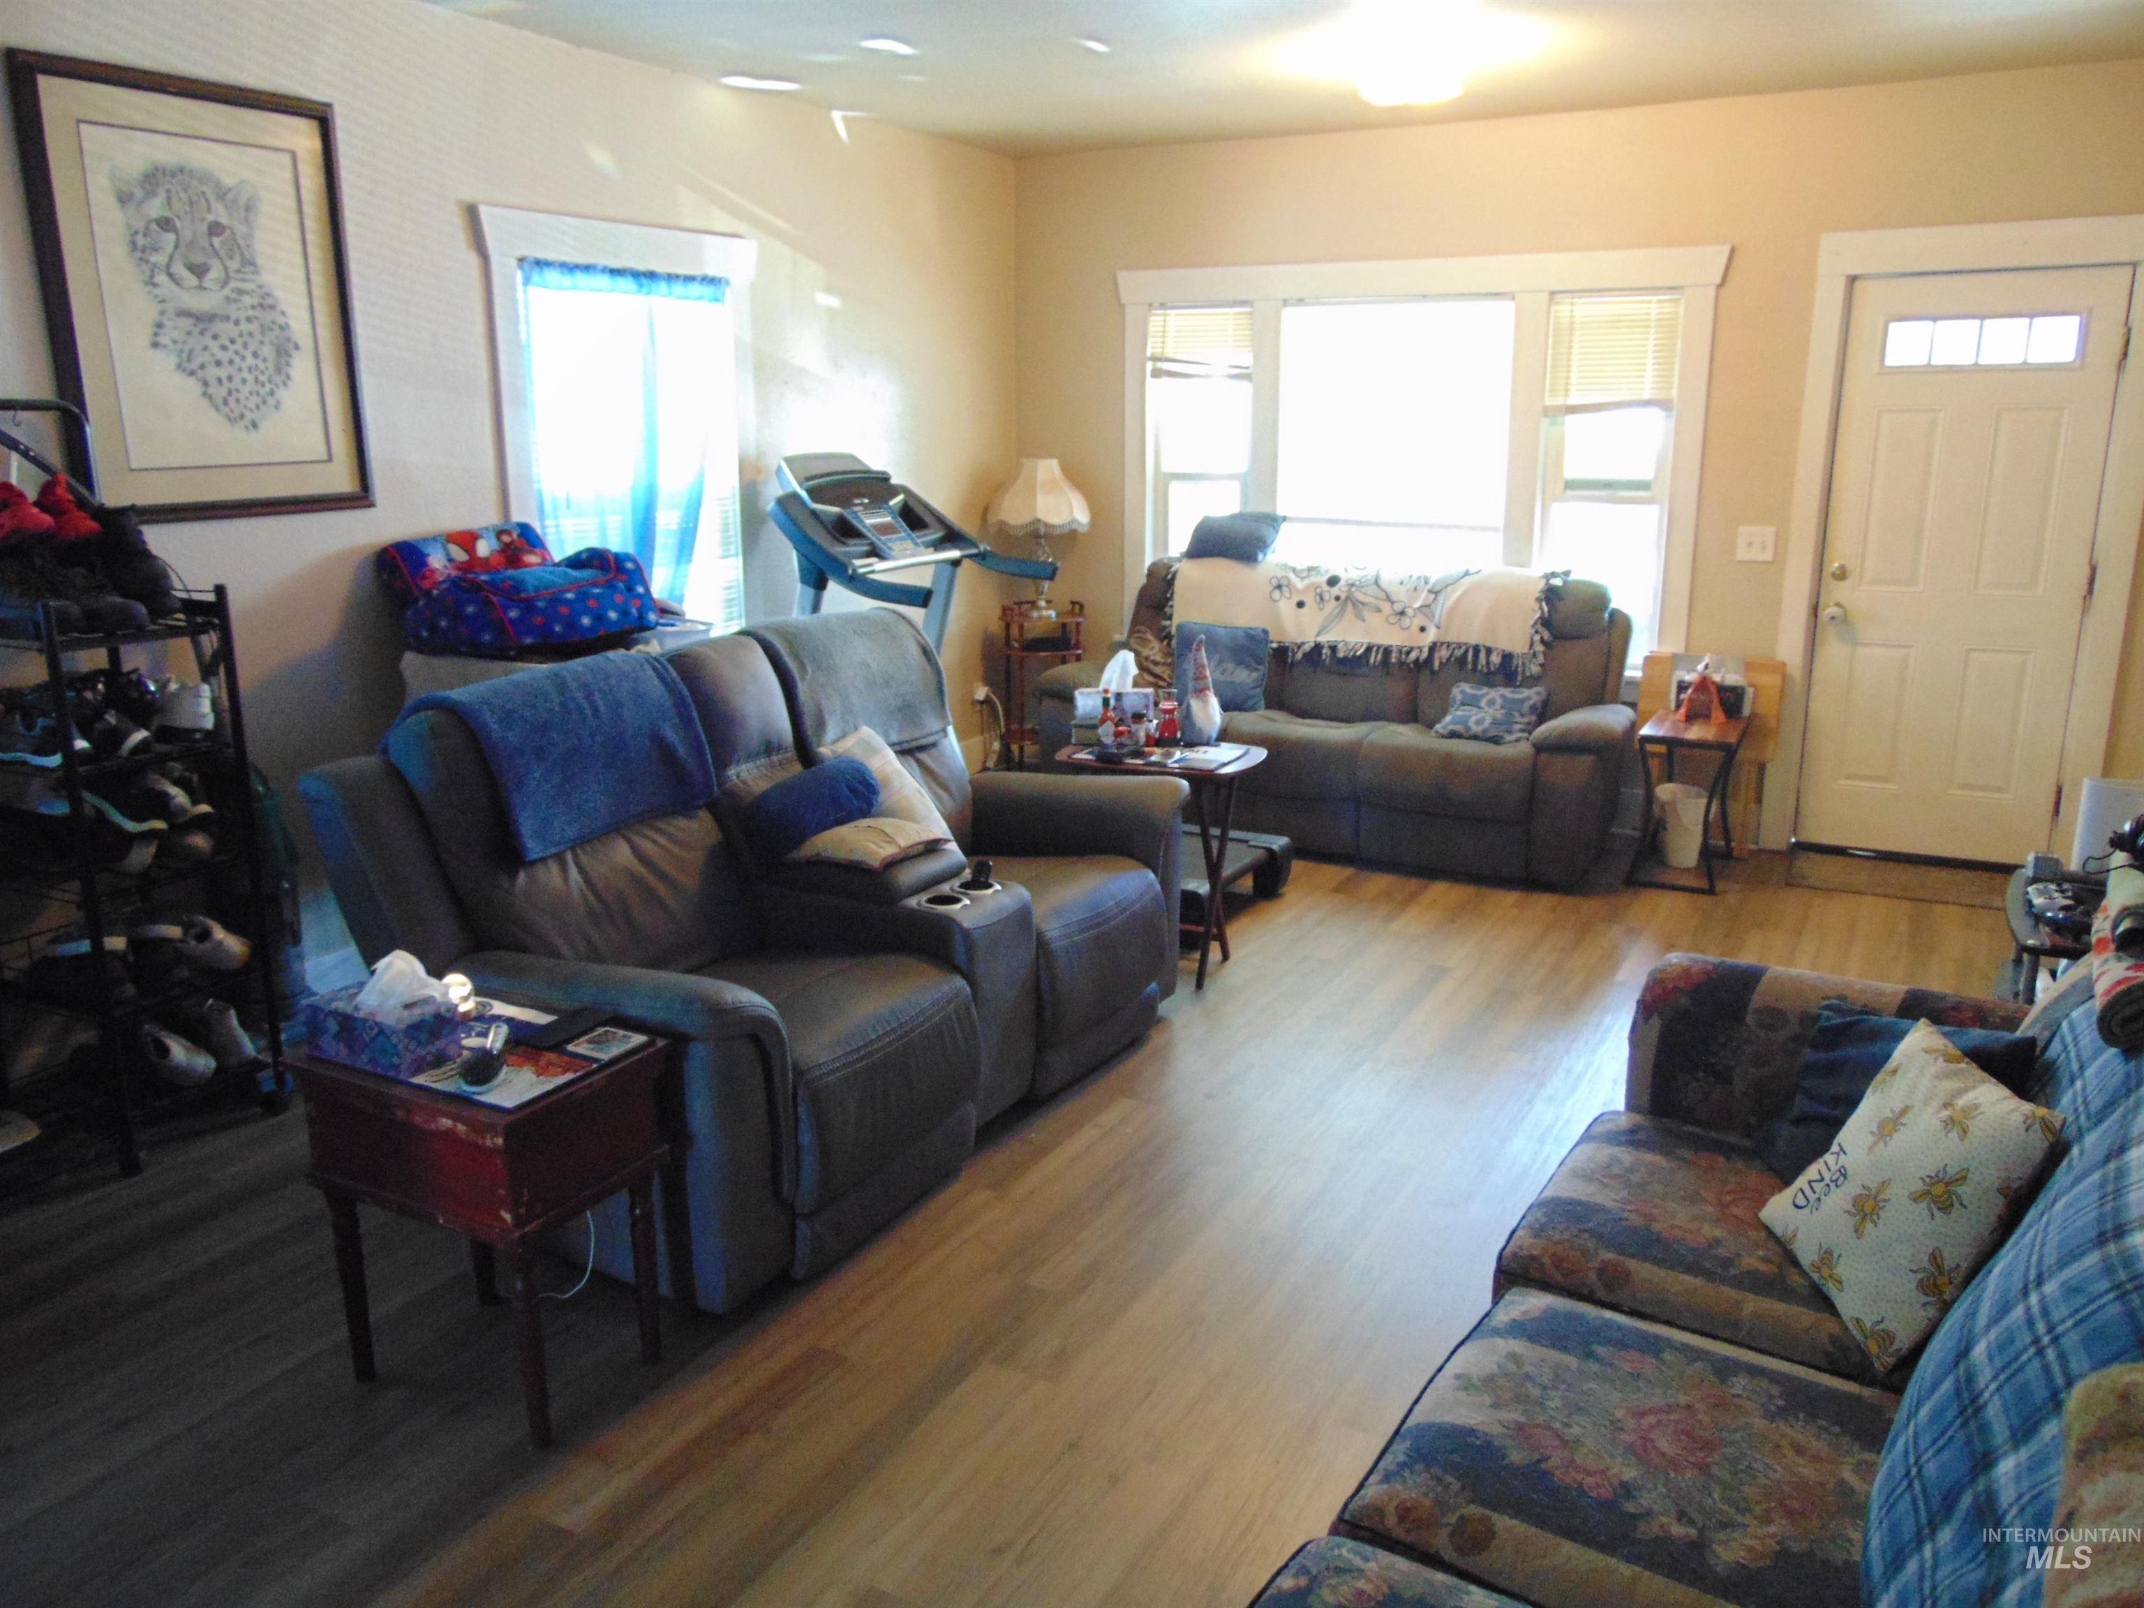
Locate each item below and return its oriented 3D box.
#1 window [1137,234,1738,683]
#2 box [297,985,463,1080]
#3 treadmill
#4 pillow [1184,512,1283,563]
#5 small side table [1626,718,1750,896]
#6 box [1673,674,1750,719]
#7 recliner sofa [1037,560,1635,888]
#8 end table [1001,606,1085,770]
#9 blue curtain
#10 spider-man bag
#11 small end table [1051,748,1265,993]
[{"bbox_3d":[1.282,-1.368,6.259,2.430,1.580,0.120,7,16,27],"label":"window"},{"bbox_3d":[-1.052,0.349,2.366,0.217,0.085,0.122,7,14,28],"label":"box"},{"bbox_3d":[-0.243,-0.421,5.299,1.800,1.500,0.880,7,16,27],"label":"treadmill"},{"bbox_3d":[0.671,-1.108,6.424,0.400,0.210,0.280,7,14,28],"label":"pillow"},{"bbox_3d":[2.206,-0.017,5.524,0.320,0.536,0.600,7,14,28],"label":"small side table"},{"bbox_3d":[2.354,-0.383,5.672,0.230,0.115,0.120,7,16,27],"label":"box"},{"bbox_3d":[1.016,-0.398,6.131,2.290,1.020,0.880,7,16,27],"label":"recliner sofa"},{"bbox_3d":[-0.102,-0.472,6.900,0.330,0.800,0.300,-5,15,-16],"label":"end table"},{"bbox_3d":[-1.410,-1.116,5.121,0.090,1.245,0.900,7,14,28],"label":"blue curtain"},{"bbox_3d":[-1.500,-0.600,4.215,0.500,0.310,0.510,7,14,28],"label":"spider-man bag"},{"bbox_3d":[0.263,0.170,4.669,0.590,0.660,0.415,7,16,27],"label":"small end table"}]

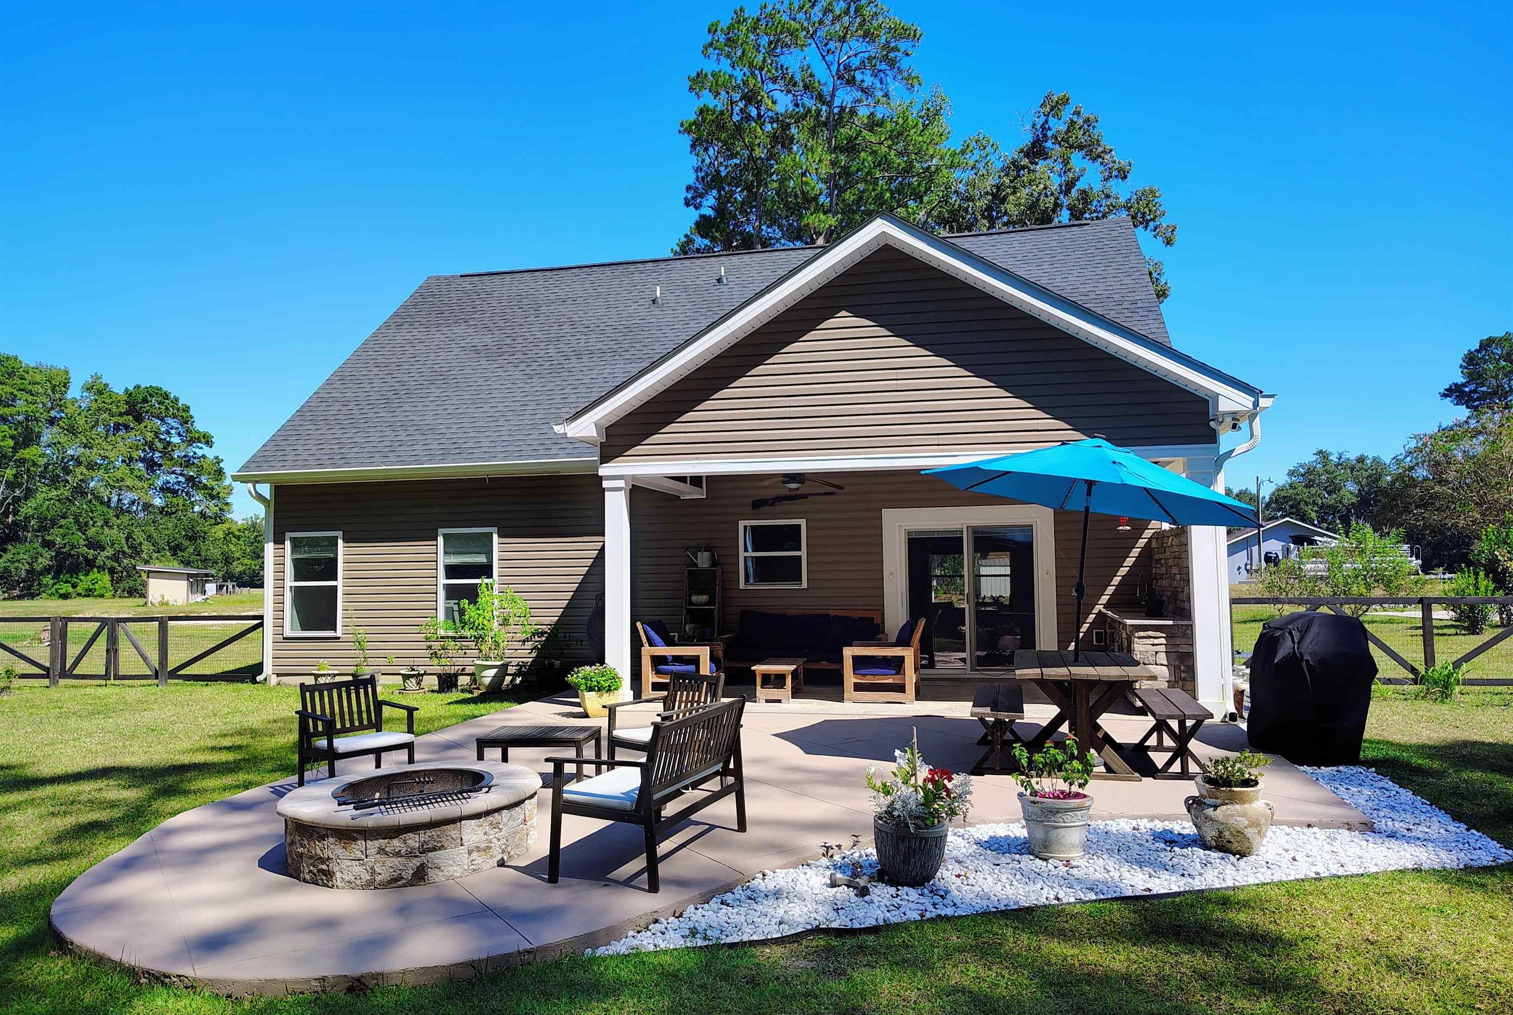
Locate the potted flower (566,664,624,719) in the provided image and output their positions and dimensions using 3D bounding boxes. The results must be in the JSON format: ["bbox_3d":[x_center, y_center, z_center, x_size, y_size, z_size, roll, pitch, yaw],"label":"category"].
[{"bbox_3d":[-1.735,1.975,11.300,0.610,0.570,0.580,0,-3,-11],"label":"potted flower"}]

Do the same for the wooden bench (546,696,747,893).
[{"bbox_3d":[-0.536,1.459,5.617,0.650,0.800,1.270,-2,-4,19],"label":"wooden bench"}]

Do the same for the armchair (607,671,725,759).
[{"bbox_3d":[-0.616,1.558,7.206,0.620,0.800,0.650,-4,-5,42],"label":"armchair"}]

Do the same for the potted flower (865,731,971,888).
[{"bbox_3d":[0.793,1.466,5.161,0.490,0.698,0.490,-1,-4,11],"label":"potted flower"}]

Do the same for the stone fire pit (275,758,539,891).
[{"bbox_3d":[-1.965,1.790,6.020,1.430,0.375,1.430,-1,-3,0],"label":"stone fire pit"}]

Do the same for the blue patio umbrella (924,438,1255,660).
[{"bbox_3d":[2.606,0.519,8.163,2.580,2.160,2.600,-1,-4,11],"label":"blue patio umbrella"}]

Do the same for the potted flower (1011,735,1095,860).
[{"bbox_3d":[1.570,1.526,5.587,0.416,0.612,0.416,-1,-4,11],"label":"potted flower"}]

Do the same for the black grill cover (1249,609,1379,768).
[{"bbox_3d":[4.620,1.466,8.830,0.630,1.180,1.150,-1,-3,6],"label":"black grill cover"}]

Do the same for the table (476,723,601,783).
[{"bbox_3d":[-1.542,1.806,7.517,0.760,0.370,0.670,-1,-4,9],"label":"table"}]

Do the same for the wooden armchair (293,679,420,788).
[{"bbox_3d":[-2.719,1.586,7.151,0.620,0.800,0.650,3,-5,-44],"label":"wooden armchair"}]

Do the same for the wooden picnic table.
[{"bbox_3d":[2.503,1.574,8.147,0.940,0.765,2.000,-2,-4,14],"label":"wooden picnic table"}]

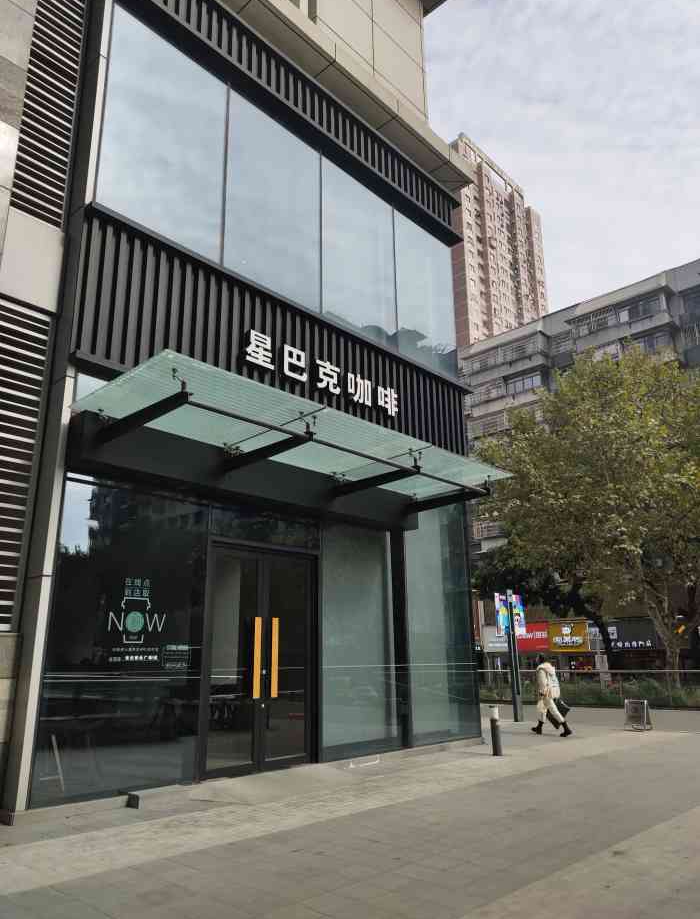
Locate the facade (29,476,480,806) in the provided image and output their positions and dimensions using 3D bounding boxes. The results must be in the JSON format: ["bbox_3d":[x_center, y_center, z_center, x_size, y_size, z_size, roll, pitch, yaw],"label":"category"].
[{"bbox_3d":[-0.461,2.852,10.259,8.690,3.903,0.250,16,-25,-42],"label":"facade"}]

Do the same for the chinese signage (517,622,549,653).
[{"bbox_3d":[11.931,11.662,40.673,0.200,1.843,2.432,16,-25,-42],"label":"chinese signage"}]

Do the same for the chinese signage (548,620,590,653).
[{"bbox_3d":[13.750,11.069,38.908,0.200,1.843,2.774,16,-25,-42],"label":"chinese signage"}]

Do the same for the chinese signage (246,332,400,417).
[{"bbox_3d":[-0.353,-1.460,11.378,3.731,0.645,0.120,16,-25,-42],"label":"chinese signage"}]

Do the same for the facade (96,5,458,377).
[{"bbox_3d":[-0.649,-4.690,12.758,8.966,3.934,0.250,16,-25,-42],"label":"facade"}]

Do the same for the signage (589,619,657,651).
[{"bbox_3d":[16.089,10.392,36.612,0.200,1.881,3.990,16,-25,-42],"label":"signage"}]

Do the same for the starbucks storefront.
[{"bbox_3d":[0.342,2.179,9.519,8.809,4.693,2.588,16,-25,-42],"label":"starbucks storefront"}]

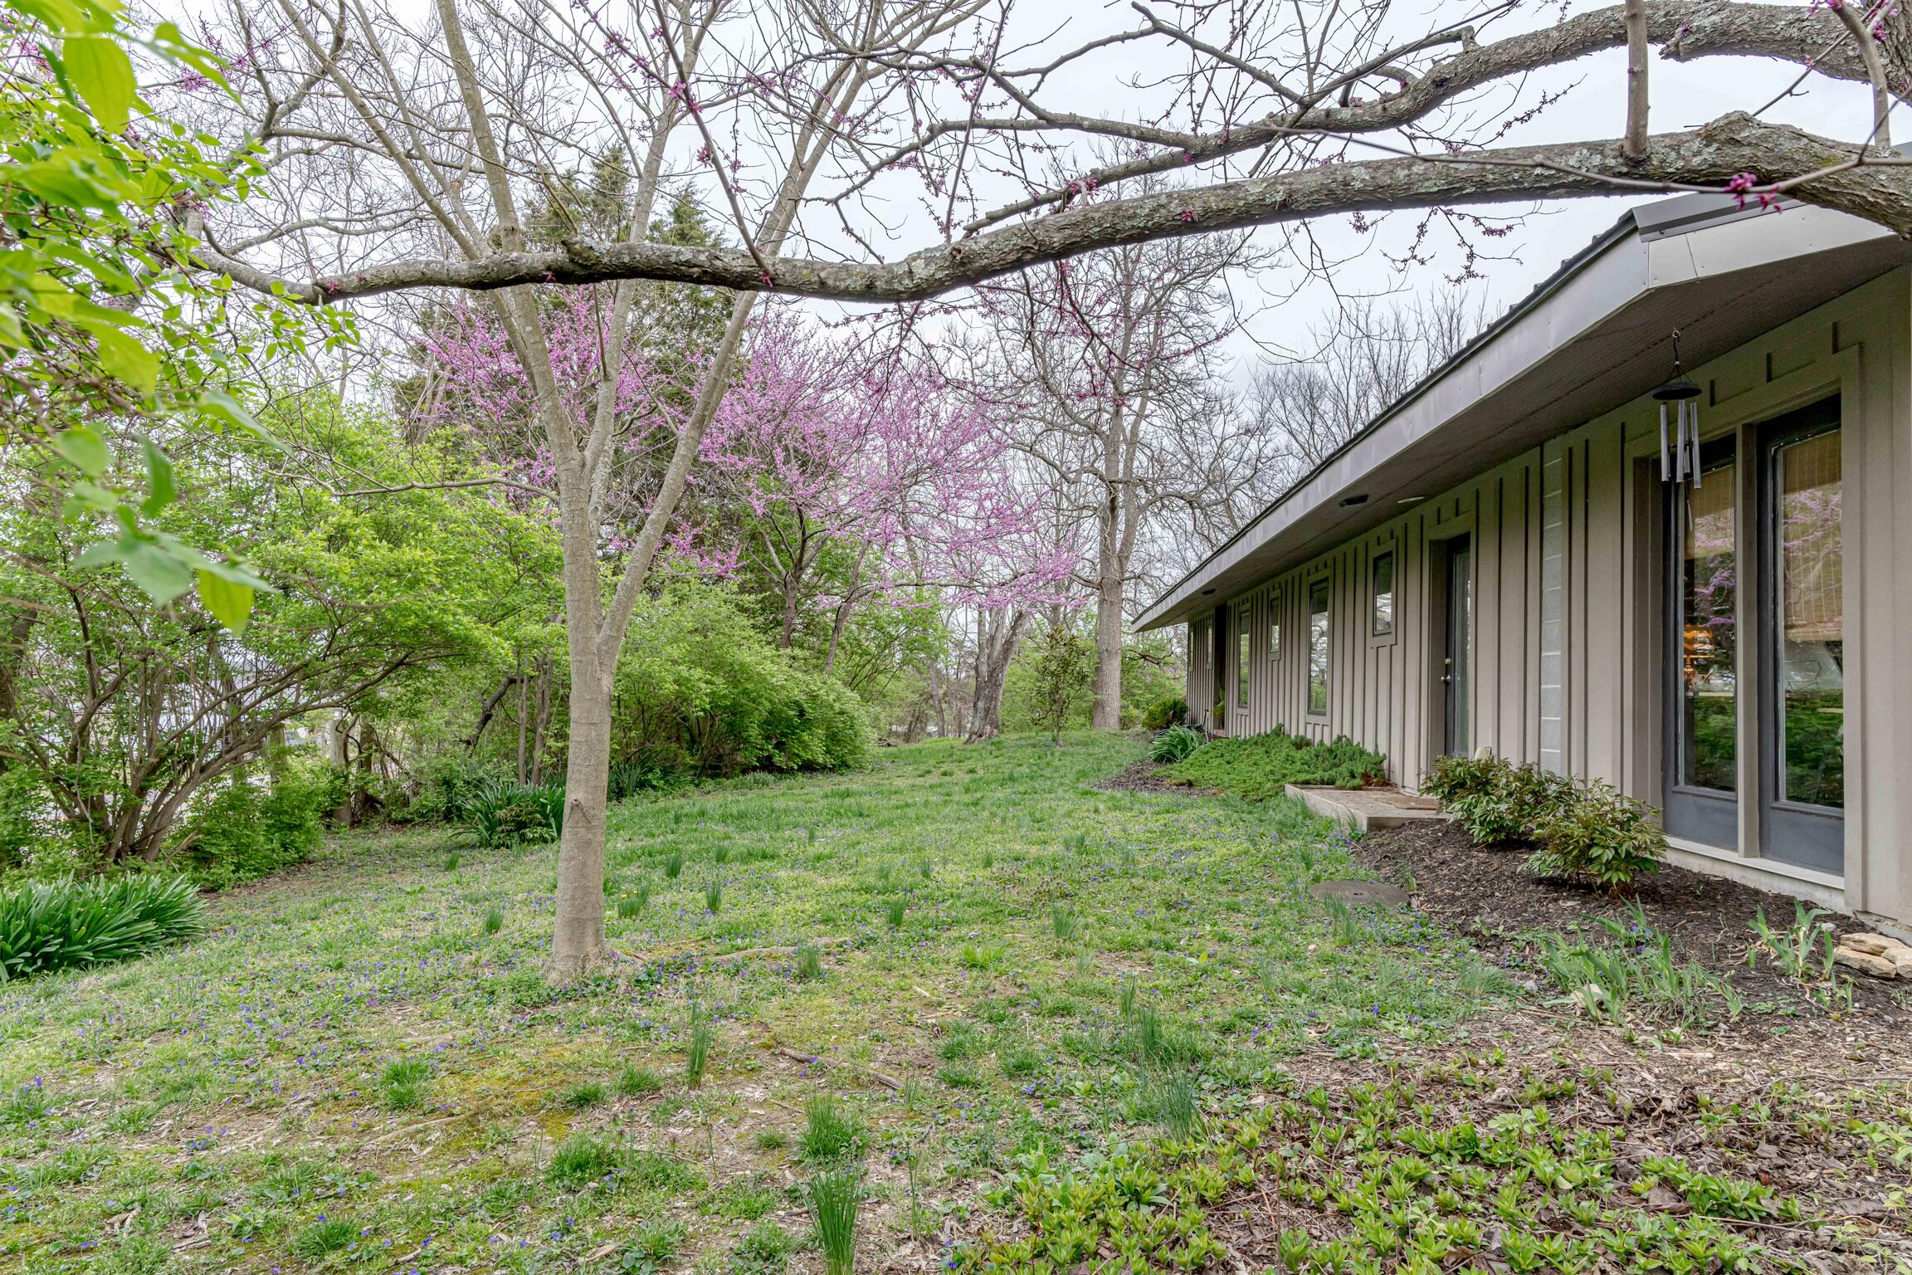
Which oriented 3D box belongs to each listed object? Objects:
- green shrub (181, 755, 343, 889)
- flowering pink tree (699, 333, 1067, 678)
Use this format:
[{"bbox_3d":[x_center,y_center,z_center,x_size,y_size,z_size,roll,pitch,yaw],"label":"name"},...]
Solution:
[{"bbox_3d":[-4.950,1.290,7.600,1.100,0.900,1.000,2,-3,0],"label":"green shrub"},{"bbox_3d":[-1.150,-1.650,18.000,6.300,7.000,5.800,2,-3,0],"label":"flowering pink tree"}]

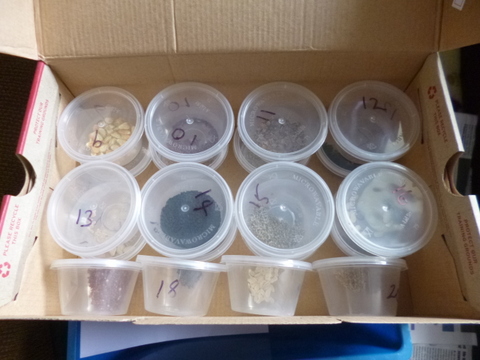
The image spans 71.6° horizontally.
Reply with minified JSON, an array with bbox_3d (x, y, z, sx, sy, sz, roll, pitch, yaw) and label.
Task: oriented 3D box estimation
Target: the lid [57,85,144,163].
[{"bbox_3d":[-0.120,-0.043,0.307,0.074,0.045,0.074,0,69,2],"label":"lid"}]

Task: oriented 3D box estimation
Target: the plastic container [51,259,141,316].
[{"bbox_3d":[-0.124,0.092,0.291,0.074,0.074,0.045,-2,76,2],"label":"plastic container"}]

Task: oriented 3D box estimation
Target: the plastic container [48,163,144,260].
[{"bbox_3d":[-0.115,0.029,0.285,0.077,0.044,0.077,0,72,5],"label":"plastic container"}]

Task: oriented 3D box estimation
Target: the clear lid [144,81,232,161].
[{"bbox_3d":[-0.042,-0.045,0.309,0.077,0.044,0.077,0,70,2],"label":"clear lid"}]

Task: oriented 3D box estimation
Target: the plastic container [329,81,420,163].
[{"bbox_3d":[0.116,-0.045,0.307,0.077,0.044,0.077,0,71,0],"label":"plastic container"}]

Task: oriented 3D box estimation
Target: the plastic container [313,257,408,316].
[{"bbox_3d":[0.101,0.091,0.281,0.077,0.077,0.044,0,77,2],"label":"plastic container"}]

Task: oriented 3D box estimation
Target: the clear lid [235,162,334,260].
[{"bbox_3d":[0.035,0.028,0.273,0.074,0.045,0.074,0,73,2],"label":"clear lid"}]

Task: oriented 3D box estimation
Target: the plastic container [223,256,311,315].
[{"bbox_3d":[0.021,0.089,0.282,0.077,0.077,0.044,5,81,3],"label":"plastic container"}]

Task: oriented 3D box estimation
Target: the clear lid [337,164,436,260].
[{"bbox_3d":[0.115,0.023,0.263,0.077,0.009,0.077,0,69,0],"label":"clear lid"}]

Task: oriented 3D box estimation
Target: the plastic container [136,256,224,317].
[{"bbox_3d":[-0.052,0.091,0.286,0.074,0.074,0.045,5,75,4],"label":"plastic container"}]

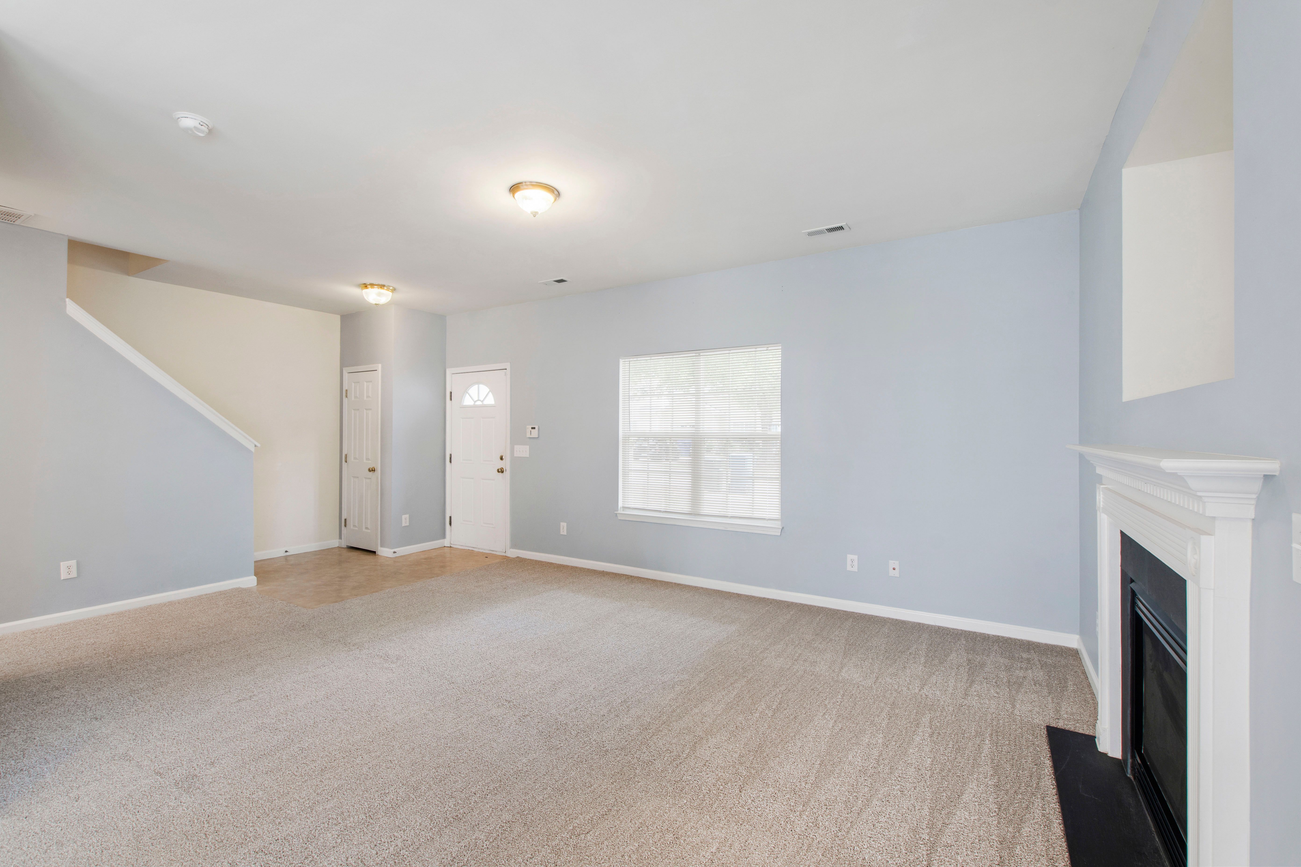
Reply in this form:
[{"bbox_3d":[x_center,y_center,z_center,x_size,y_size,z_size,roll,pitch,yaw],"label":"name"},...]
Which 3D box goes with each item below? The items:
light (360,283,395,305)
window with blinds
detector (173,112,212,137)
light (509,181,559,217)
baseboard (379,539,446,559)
[{"bbox_3d":[-2.652,-1.341,5.274,0.305,0.160,0.305,0,-1,32],"label":"light"},{"bbox_3d":[0.381,0.047,4.774,1.600,1.530,0.120,0,-1,32],"label":"window with blinds"},{"bbox_3d":[-2.093,-1.410,2.482,0.140,0.052,0.140,0,-1,32],"label":"detector"},{"bbox_3d":[-0.681,-1.350,3.199,0.295,0.148,0.295,0,0,0],"label":"light"},{"bbox_3d":[-2.718,1.310,6.245,0.240,0.090,0.700,0,-1,32],"label":"baseboard"}]

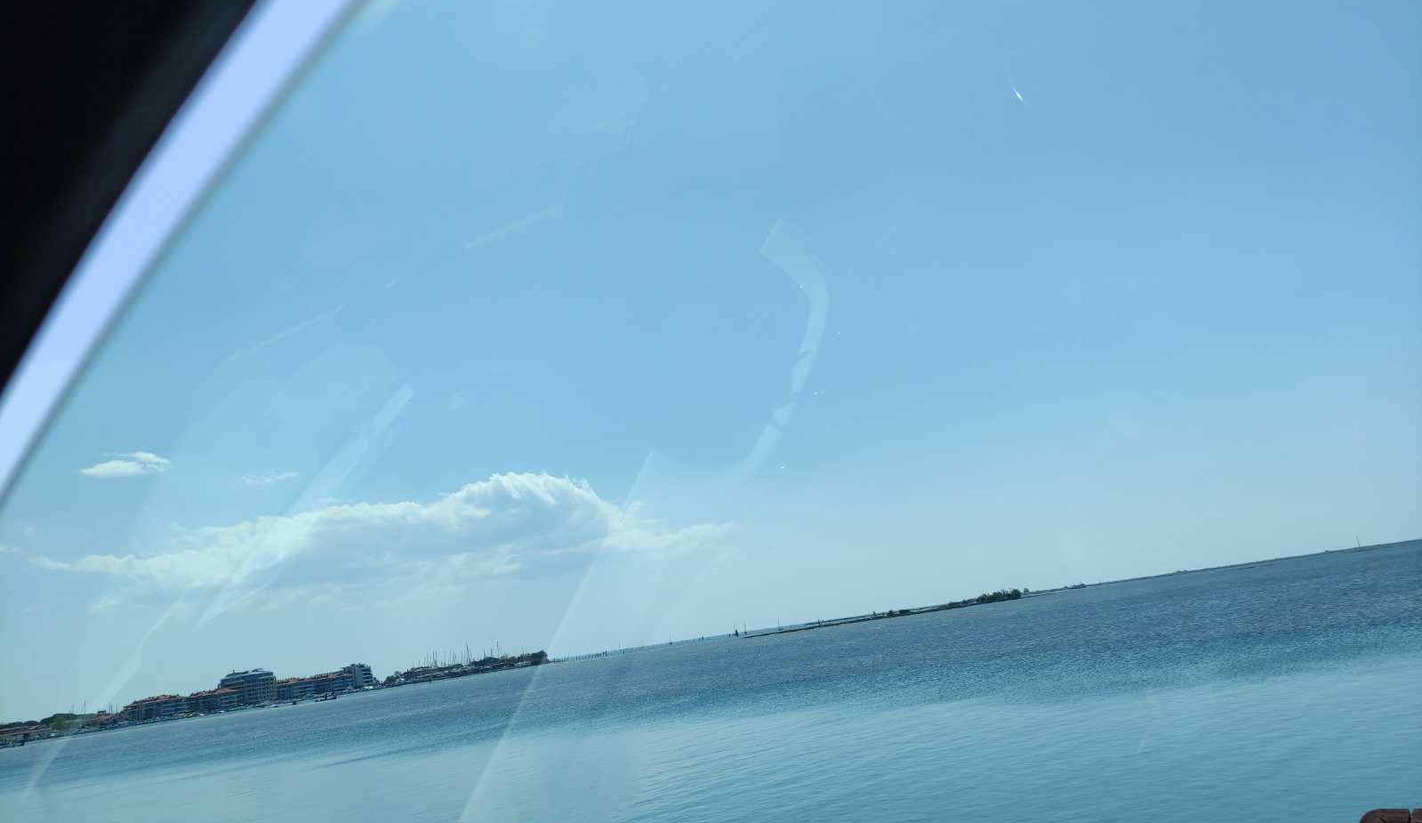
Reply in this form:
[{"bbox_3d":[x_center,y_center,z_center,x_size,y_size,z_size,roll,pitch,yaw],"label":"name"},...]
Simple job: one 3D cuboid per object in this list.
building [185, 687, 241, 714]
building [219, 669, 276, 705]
[{"bbox_3d":[-341.260,196.990,705.000,30.300,14.500,14.000,-6,-12,-8],"label":"building"},{"bbox_3d":[-328.310,195.050,728.000,32.300,24.600,20.000,-6,-12,-10],"label":"building"}]

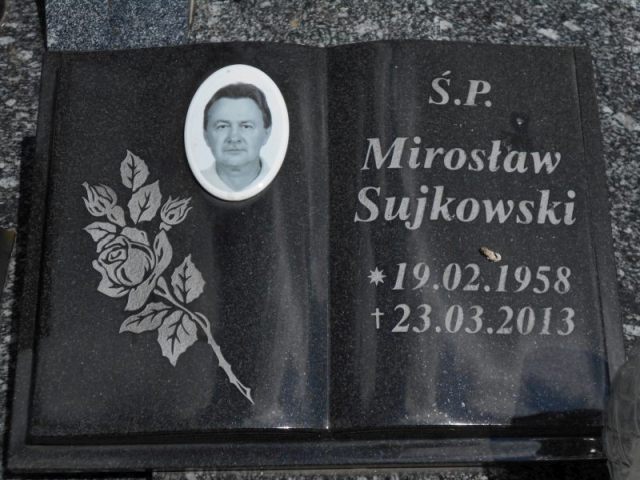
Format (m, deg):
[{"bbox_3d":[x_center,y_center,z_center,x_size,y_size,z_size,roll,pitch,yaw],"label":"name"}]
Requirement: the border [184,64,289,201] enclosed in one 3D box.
[{"bbox_3d":[-0.080,-0.103,1.170,0.100,0.010,0.139,-1,71,0],"label":"border"}]

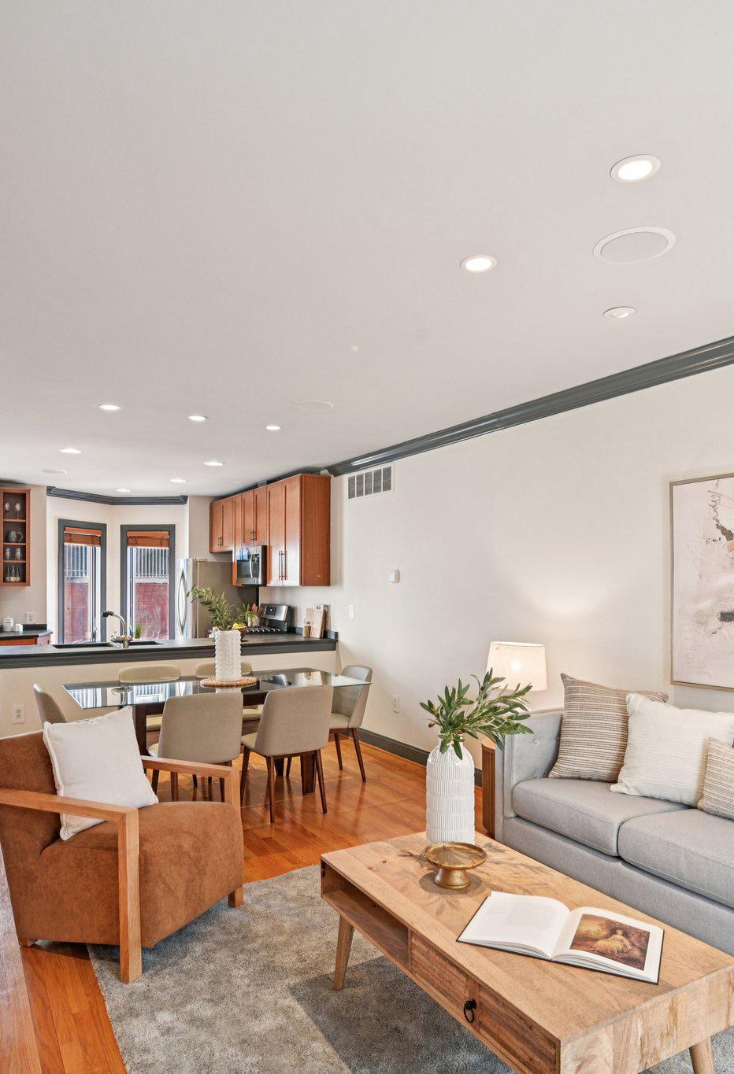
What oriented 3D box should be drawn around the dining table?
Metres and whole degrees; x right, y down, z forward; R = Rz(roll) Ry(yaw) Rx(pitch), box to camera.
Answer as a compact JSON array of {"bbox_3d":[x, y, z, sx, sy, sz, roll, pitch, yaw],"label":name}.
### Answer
[{"bbox_3d":[-0.990,1.347,4.720,1.780,0.743,0.995,1,-3,-29],"label":"dining table"}]

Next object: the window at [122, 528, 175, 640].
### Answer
[{"bbox_3d":[-3.020,0.657,9.870,0.760,1.620,0.130,-1,-3,10],"label":"window"}]

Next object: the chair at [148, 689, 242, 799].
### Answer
[{"bbox_3d":[-1.047,1.309,4.291,0.480,0.810,0.560,2,-4,-31],"label":"chair"}]

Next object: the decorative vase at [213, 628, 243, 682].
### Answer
[{"bbox_3d":[-0.936,0.800,4.850,0.182,0.345,0.182,1,-3,-29],"label":"decorative vase"}]

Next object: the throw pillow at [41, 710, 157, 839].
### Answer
[{"bbox_3d":[-1.121,0.976,3.000,0.140,0.440,0.440,-25,-14,30],"label":"throw pillow"}]

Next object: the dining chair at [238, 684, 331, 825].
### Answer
[{"bbox_3d":[-0.533,1.330,4.588,0.480,0.810,0.560,2,-4,-31],"label":"dining chair"}]

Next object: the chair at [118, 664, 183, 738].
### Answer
[{"bbox_3d":[-1.520,1.352,5.210,0.480,0.800,0.530,1,-3,-29],"label":"chair"}]

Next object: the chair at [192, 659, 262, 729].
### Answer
[{"bbox_3d":[-0.989,1.387,5.429,0.480,0.810,0.560,2,-4,-31],"label":"chair"}]

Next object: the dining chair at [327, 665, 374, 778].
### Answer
[{"bbox_3d":[-0.300,1.374,5.237,0.560,0.820,0.480,2,-4,-31],"label":"dining chair"}]

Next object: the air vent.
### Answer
[{"bbox_3d":[0.007,-0.474,6.302,0.030,0.215,0.822,1,-3,-30],"label":"air vent"}]

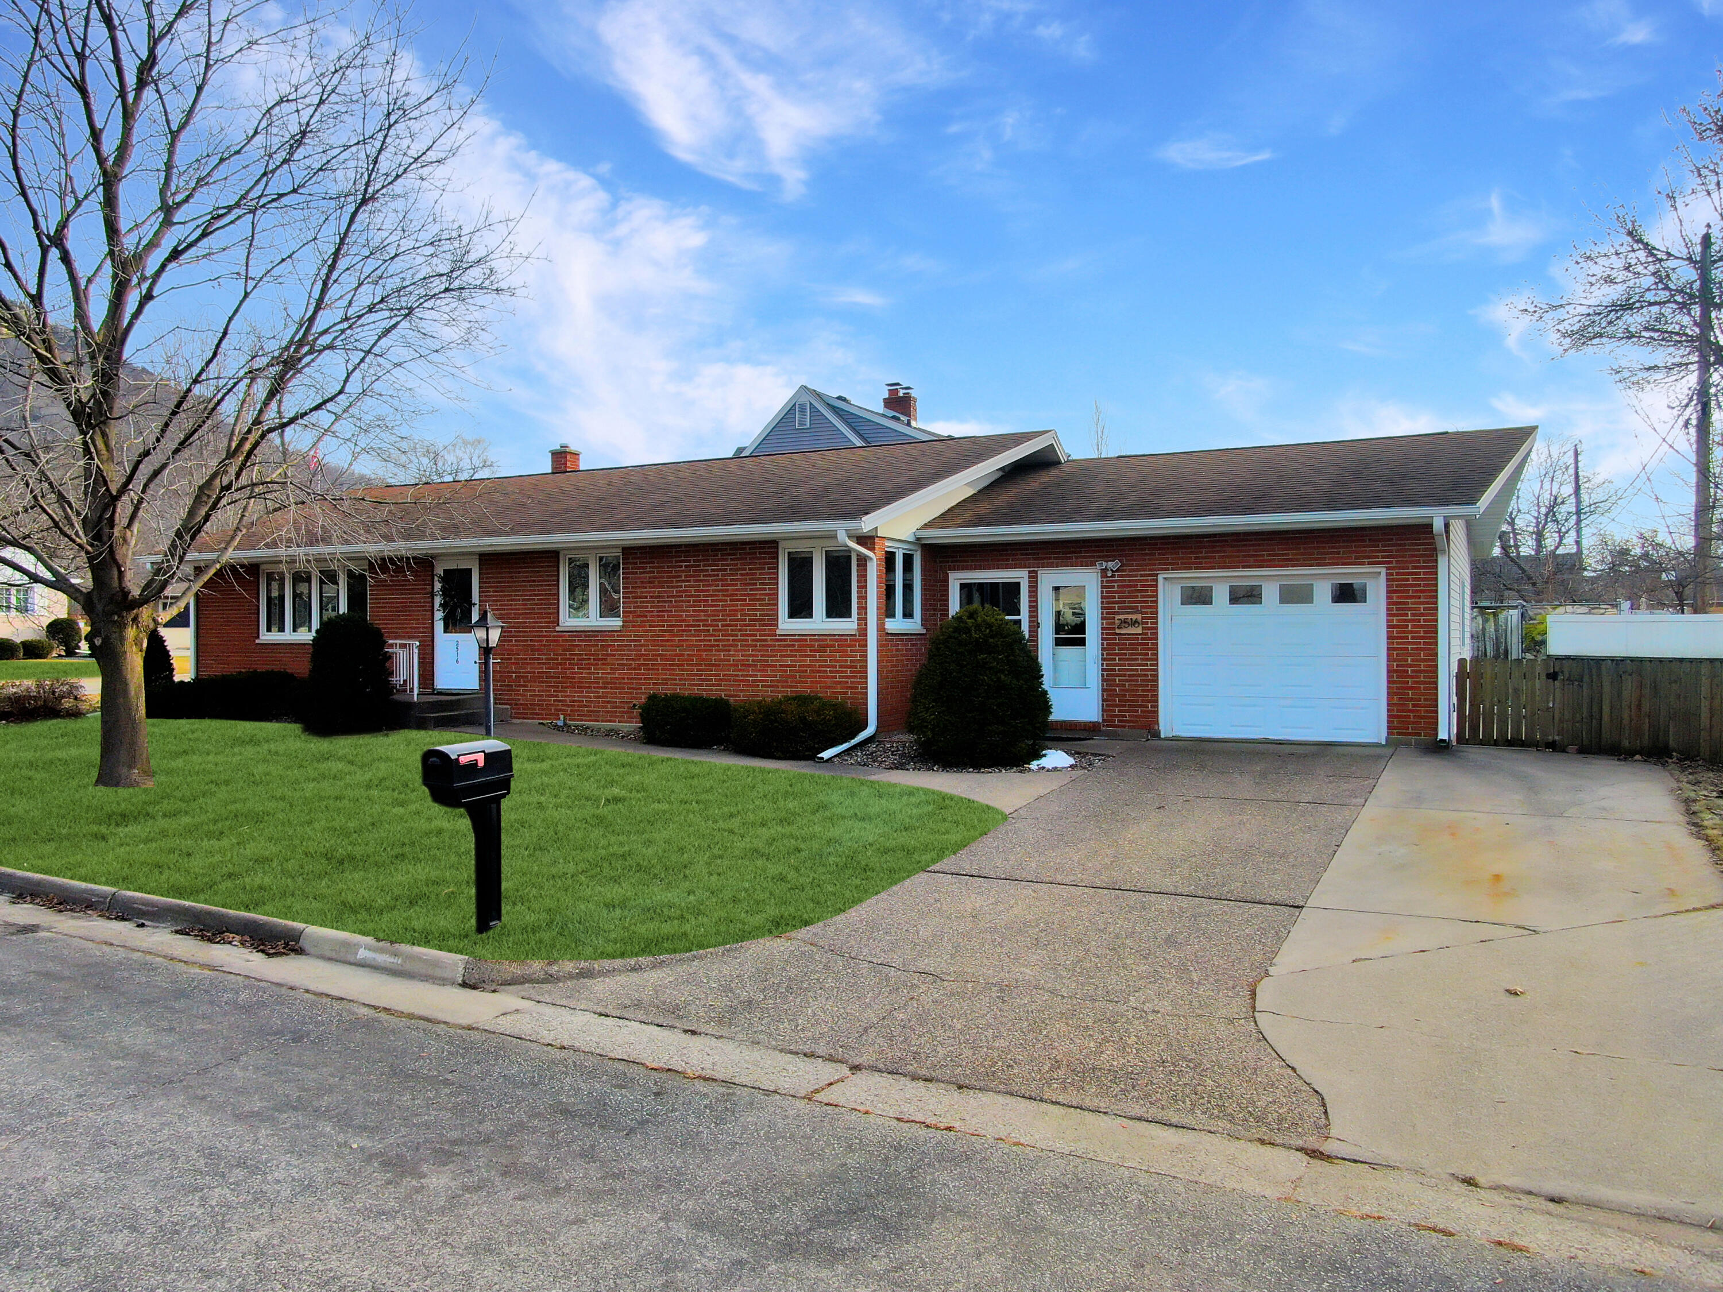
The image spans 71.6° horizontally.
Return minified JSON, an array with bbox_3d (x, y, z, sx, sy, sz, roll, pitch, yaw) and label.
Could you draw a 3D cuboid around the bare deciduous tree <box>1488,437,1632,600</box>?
[{"bbox_3d":[29.200,-3.800,50.000,6.200,9.500,6.000,0,1,29],"label":"bare deciduous tree"}]

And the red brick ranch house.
[{"bbox_3d":[-0.702,-1.300,21.785,22.300,4.980,11.200,0,1,29],"label":"red brick ranch house"}]

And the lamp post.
[{"bbox_3d":[-5.234,0.341,16.800,0.360,1.880,0.360,0,1,29],"label":"lamp post"}]

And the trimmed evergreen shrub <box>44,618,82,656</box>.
[{"bbox_3d":[-32.072,-0.351,48.000,1.500,1.500,1.500,0,1,29],"label":"trimmed evergreen shrub"}]

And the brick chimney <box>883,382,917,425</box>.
[{"bbox_3d":[1.136,-7.067,35.000,0.920,1.280,0.450,0,1,29],"label":"brick chimney"}]

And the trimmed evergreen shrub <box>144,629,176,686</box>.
[{"bbox_3d":[-13.500,0.501,22.800,0.850,1.600,0.850,0,1,29],"label":"trimmed evergreen shrub"}]

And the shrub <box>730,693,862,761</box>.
[{"bbox_3d":[-0.773,0.926,14.759,1.650,0.730,1.200,0,1,29],"label":"shrub"}]

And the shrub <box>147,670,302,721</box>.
[{"bbox_3d":[-11.018,0.817,20.651,4.000,0.830,1.100,0,1,29],"label":"shrub"}]

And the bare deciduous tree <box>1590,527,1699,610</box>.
[{"bbox_3d":[21.800,-1.100,33.000,3.300,4.300,3.100,0,1,29],"label":"bare deciduous tree"}]

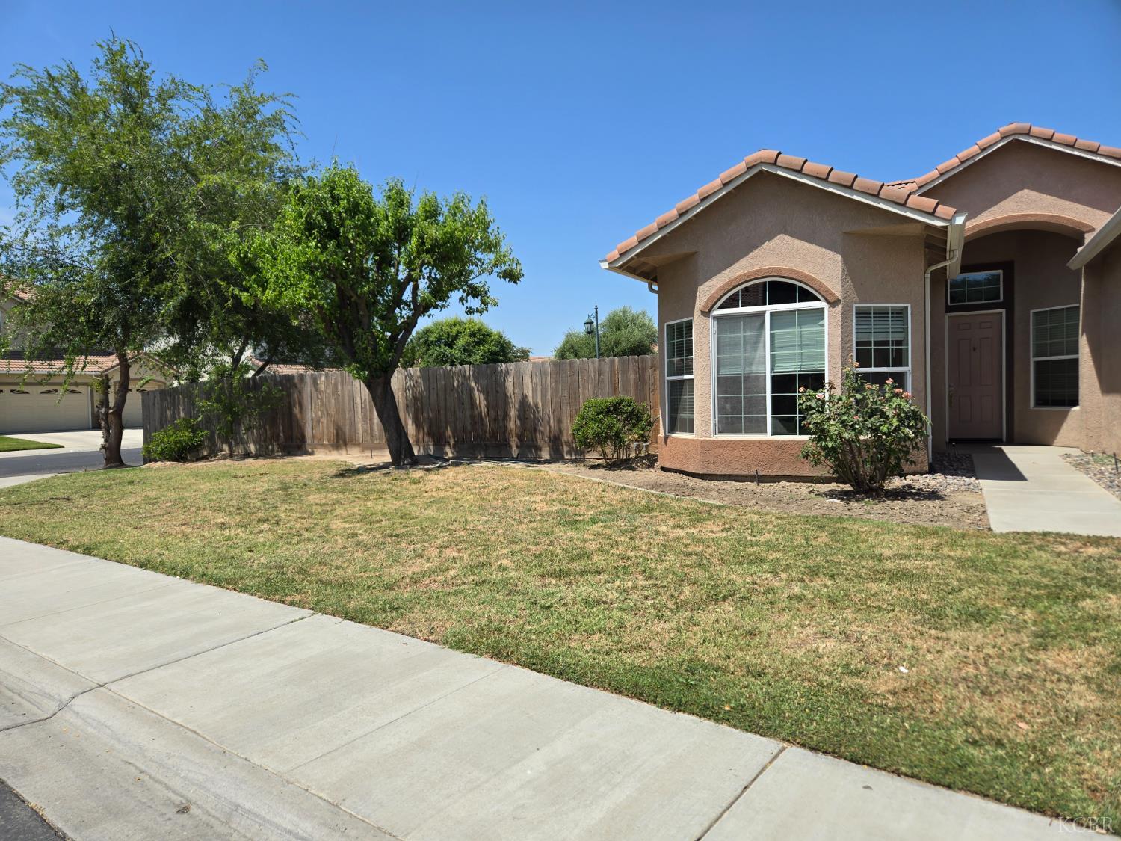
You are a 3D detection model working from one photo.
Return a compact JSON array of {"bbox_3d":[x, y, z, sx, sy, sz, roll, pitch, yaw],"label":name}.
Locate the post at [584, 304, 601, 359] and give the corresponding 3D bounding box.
[{"bbox_3d":[1.502,-2.433,35.000,0.820,6.039,0.450,0,2,31],"label":"post"}]

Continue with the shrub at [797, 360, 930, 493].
[{"bbox_3d":[3.585,0.083,8.800,1.450,1.542,1.350,-1,1,0],"label":"shrub"}]

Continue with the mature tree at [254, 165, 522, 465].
[{"bbox_3d":[-3.357,-1.998,14.100,5.150,5.637,4.700,-1,1,0],"label":"mature tree"}]

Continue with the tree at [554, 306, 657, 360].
[{"bbox_3d":[2.407,-2.759,39.000,5.600,6.450,5.300,-1,1,0],"label":"tree"}]

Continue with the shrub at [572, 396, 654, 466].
[{"bbox_3d":[0.853,0.154,12.200,1.320,1.083,1.200,-1,1,0],"label":"shrub"}]

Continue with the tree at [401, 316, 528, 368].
[{"bbox_3d":[-3.968,-1.743,30.000,5.200,4.944,5.000,-1,1,0],"label":"tree"}]

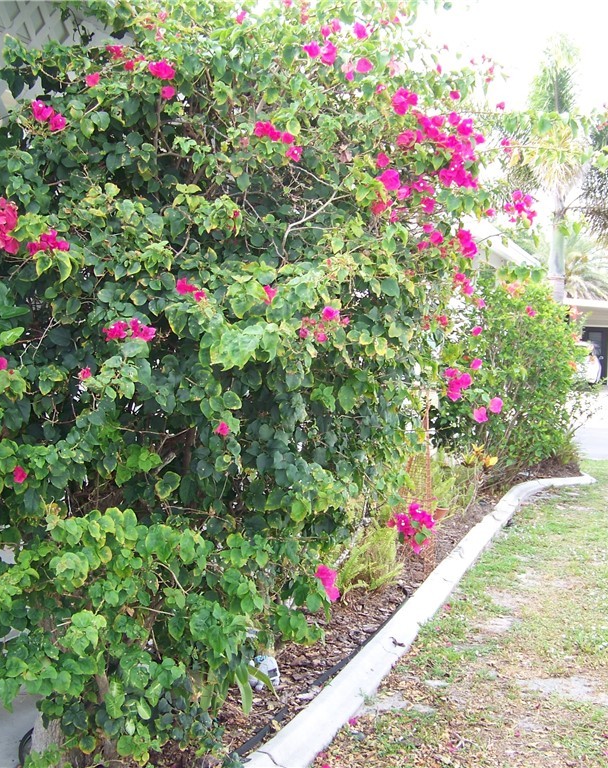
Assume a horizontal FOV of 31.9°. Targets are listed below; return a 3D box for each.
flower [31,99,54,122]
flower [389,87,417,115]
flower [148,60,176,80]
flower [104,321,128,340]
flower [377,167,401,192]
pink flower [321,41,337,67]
[{"bbox_3d":[-0.798,-0.835,3.250,0.071,0.073,0.059,0,3,-14],"label":"flower"},{"bbox_3d":[0.368,-1.038,3.900,0.100,0.102,0.082,1,3,5],"label":"flower"},{"bbox_3d":[-0.458,-1.016,3.450,0.088,0.065,0.052,1,3,-8],"label":"flower"},{"bbox_3d":[-0.563,-0.161,3.200,0.070,0.060,0.048,1,3,-10],"label":"flower"},{"bbox_3d":[0.301,-0.730,3.800,0.083,0.079,0.063,1,3,4],"label":"flower"},{"bbox_3d":[0.087,-1.176,3.800,0.055,0.086,0.046,1,3,1],"label":"pink flower"}]

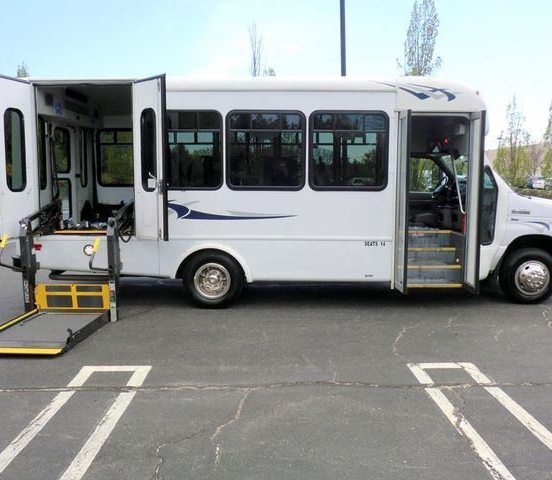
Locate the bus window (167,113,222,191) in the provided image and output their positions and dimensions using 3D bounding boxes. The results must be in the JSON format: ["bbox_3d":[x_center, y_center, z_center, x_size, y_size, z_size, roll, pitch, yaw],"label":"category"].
[{"bbox_3d":[-1.118,-1.078,7.145,0.959,0.959,0.061,0,5,0],"label":"bus window"}]

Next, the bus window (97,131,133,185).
[{"bbox_3d":[-2.380,-1.307,9.498,0.949,0.939,0.061,0,5,0],"label":"bus window"}]

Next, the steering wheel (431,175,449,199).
[{"bbox_3d":[2.436,-0.797,8.814,0.091,0.404,0.394,34,4,-3],"label":"steering wheel"}]

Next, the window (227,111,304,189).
[{"bbox_3d":[-0.114,-1.073,7.145,0.959,0.954,0.061,0,5,0],"label":"window"}]

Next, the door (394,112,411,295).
[{"bbox_3d":[1.491,-0.447,6.993,0.061,2.131,0.404,0,5,0],"label":"door"}]

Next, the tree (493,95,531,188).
[{"bbox_3d":[18.900,-7.745,47.480,3.200,8.000,3.200,0,5,0],"label":"tree"}]

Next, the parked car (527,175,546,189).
[{"bbox_3d":[28.540,-6.255,64.691,1.820,1.600,4.600,1,5,12],"label":"parked car"}]

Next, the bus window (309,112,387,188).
[{"bbox_3d":[0.888,-1.067,7.146,0.965,0.959,0.061,0,5,0],"label":"bus window"}]

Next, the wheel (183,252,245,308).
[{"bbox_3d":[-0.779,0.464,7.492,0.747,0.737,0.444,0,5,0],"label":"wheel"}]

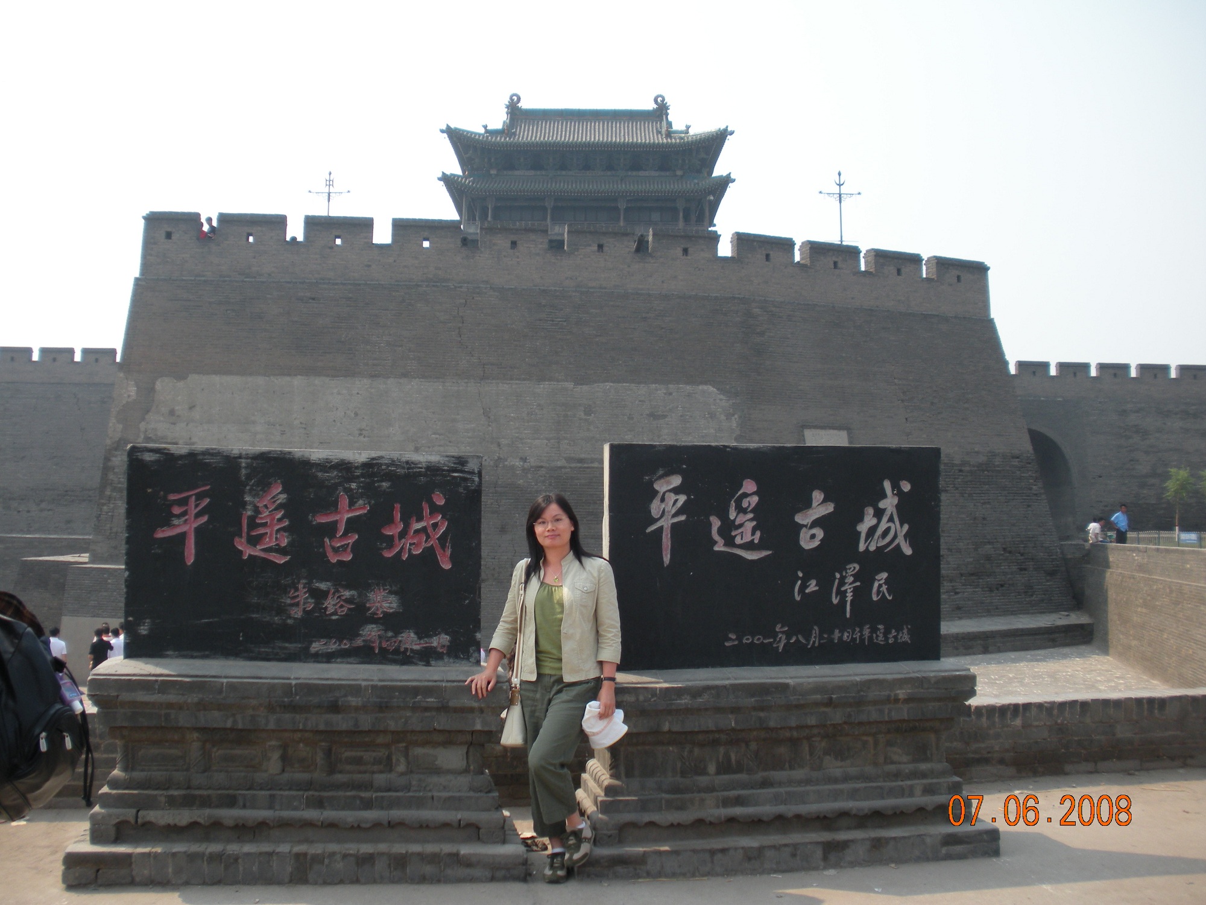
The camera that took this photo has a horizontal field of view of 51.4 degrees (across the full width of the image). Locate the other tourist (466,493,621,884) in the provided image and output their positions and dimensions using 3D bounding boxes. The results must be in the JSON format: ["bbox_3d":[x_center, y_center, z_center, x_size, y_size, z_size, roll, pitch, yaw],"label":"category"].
[{"bbox_3d":[-0.250,0.970,5.322,0.640,1.610,0.400,0,-1,6],"label":"other tourist"}]

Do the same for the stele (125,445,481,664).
[{"bbox_3d":[-1.301,0.455,5.518,1.534,0.921,0.100,1,-1,-3],"label":"stele"}]

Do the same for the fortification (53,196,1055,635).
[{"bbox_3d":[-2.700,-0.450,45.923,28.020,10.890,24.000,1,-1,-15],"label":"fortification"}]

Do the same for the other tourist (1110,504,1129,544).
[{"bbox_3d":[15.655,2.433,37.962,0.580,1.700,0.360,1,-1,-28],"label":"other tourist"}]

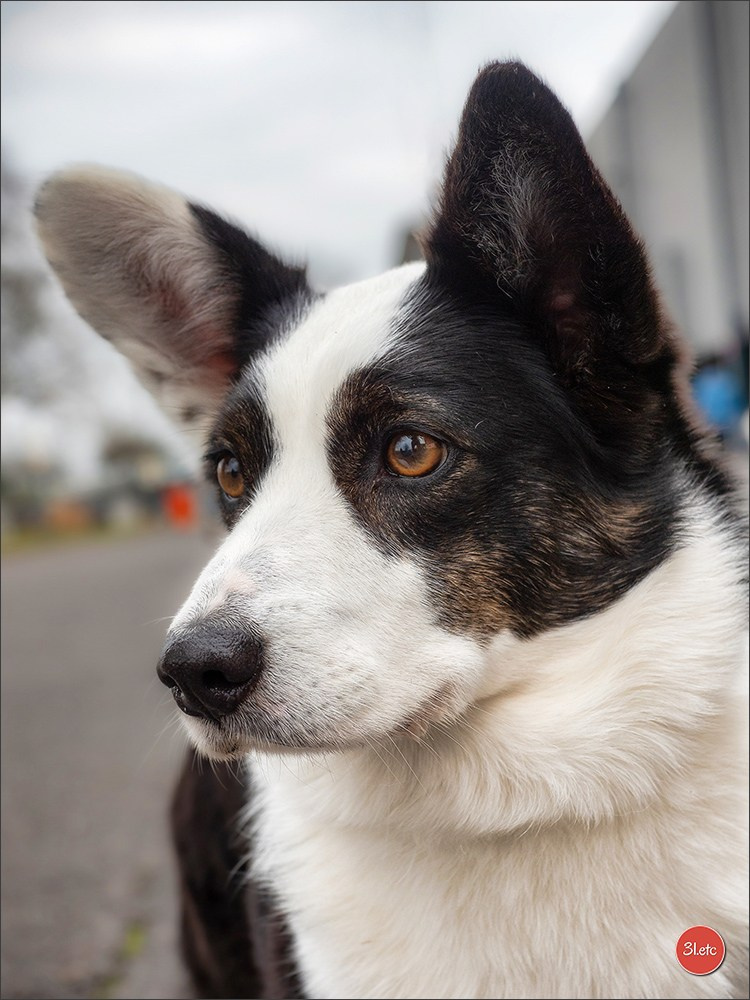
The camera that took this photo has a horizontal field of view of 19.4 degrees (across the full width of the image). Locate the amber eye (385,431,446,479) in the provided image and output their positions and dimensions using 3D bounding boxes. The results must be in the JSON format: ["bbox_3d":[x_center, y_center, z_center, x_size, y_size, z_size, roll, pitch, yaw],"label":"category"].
[{"bbox_3d":[0.012,-0.013,0.662,0.019,0.015,0.011,-5,0,21],"label":"amber eye"}]

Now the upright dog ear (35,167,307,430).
[{"bbox_3d":[-0.070,-0.073,0.750,0.064,0.100,0.042,-51,-13,22],"label":"upright dog ear"}]

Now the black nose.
[{"bbox_3d":[-0.046,0.049,0.622,0.033,0.027,0.025,-5,0,34],"label":"black nose"}]

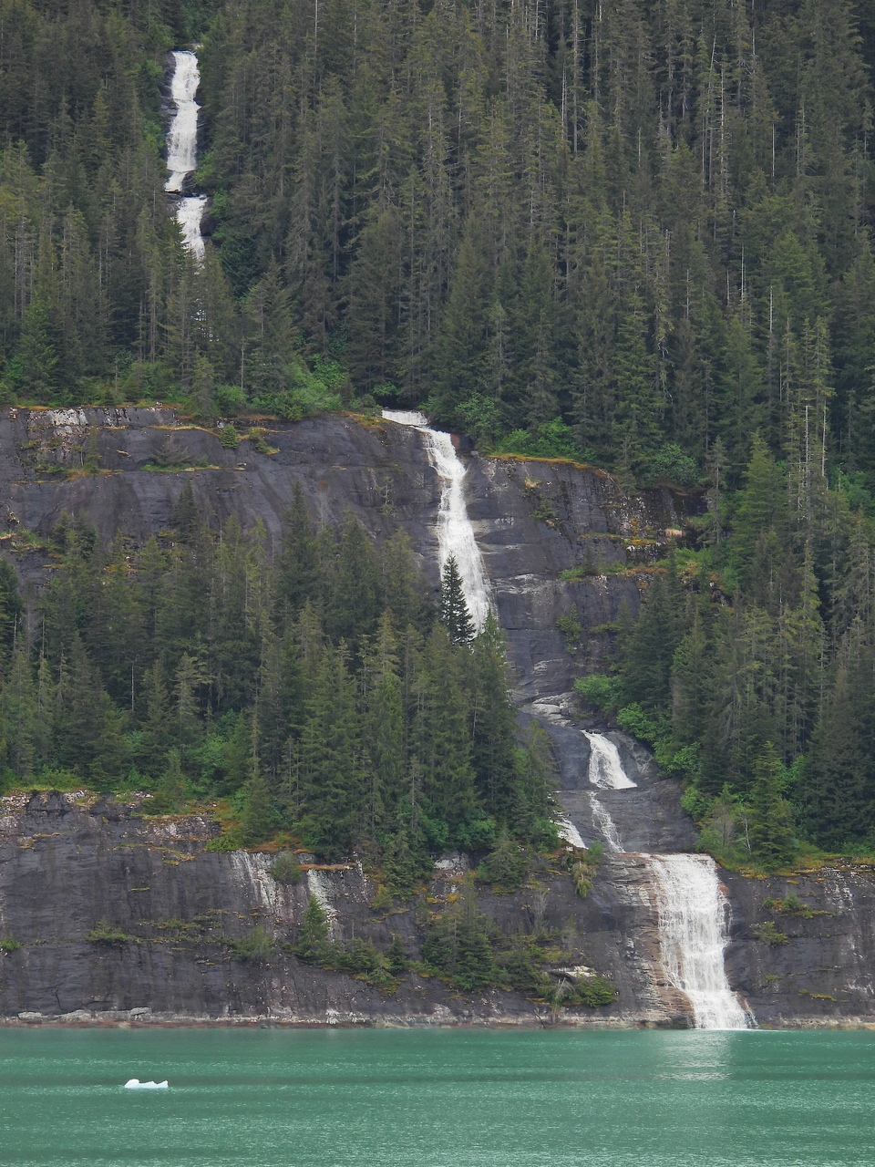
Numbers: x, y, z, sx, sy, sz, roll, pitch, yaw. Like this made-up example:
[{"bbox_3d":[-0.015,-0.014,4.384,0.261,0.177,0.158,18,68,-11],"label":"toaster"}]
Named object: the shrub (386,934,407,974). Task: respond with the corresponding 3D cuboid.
[{"bbox_3d":[-5.655,50.523,1103.000,2.983,5.469,2.834,0,-2,0],"label":"shrub"}]

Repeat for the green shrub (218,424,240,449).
[{"bbox_3d":[-30.254,-21.383,1175.000,2.913,3.707,2.622,0,-2,0],"label":"green shrub"}]

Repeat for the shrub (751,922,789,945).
[{"bbox_3d":[45.098,47.319,1095.000,5.182,3.208,3.887,0,-2,0],"label":"shrub"}]

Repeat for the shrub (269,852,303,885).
[{"bbox_3d":[-20.863,39.157,1112.000,4.762,4.511,4.047,0,-2,0],"label":"shrub"}]

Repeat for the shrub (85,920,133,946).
[{"bbox_3d":[-45.009,47.881,1108.000,6.243,3.246,4.058,0,-2,0],"label":"shrub"}]

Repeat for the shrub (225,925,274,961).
[{"bbox_3d":[-25.759,49.210,1107.000,6.736,4.990,4.715,0,-2,0],"label":"shrub"}]

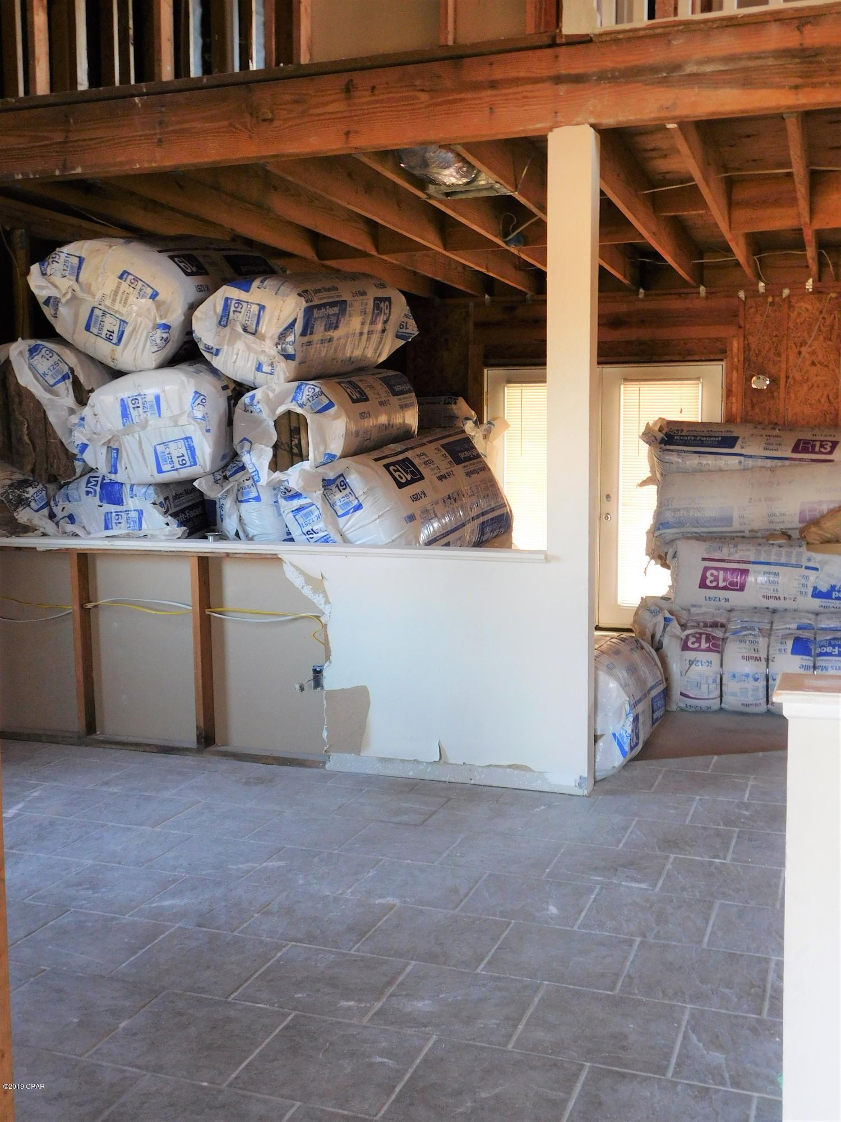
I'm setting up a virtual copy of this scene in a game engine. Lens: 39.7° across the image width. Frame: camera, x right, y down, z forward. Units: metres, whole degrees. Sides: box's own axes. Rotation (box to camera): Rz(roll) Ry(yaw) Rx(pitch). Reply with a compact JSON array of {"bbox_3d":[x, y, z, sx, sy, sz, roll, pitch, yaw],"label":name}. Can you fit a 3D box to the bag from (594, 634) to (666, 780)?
[{"bbox_3d":[0.763,0.602,5.220,0.560,0.500,1.150,2,5,24],"label":"bag"}]

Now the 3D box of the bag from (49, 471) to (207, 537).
[{"bbox_3d":[-1.235,-0.208,5.820,0.600,0.460,1.150,-3,5,26],"label":"bag"}]

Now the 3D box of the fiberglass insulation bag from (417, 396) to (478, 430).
[{"bbox_3d":[-0.126,-0.749,6.850,0.550,0.460,1.150,-6,6,35],"label":"fiberglass insulation bag"}]

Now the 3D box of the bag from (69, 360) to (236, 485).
[{"bbox_3d":[-1.121,-0.728,5.905,0.640,0.520,1.220,1,10,12],"label":"bag"}]

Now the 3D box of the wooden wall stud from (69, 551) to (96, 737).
[{"bbox_3d":[-1.519,0.374,5.282,0.038,0.830,0.089,2,6,20],"label":"wooden wall stud"}]

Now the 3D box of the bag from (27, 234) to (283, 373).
[{"bbox_3d":[-1.300,-1.312,5.979,0.660,0.580,1.220,1,13,14],"label":"bag"}]

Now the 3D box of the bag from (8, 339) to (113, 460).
[{"bbox_3d":[-1.597,-0.807,6.050,0.600,0.500,1.150,18,12,22],"label":"bag"}]

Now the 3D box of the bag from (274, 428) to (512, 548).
[{"bbox_3d":[-0.090,-0.284,5.600,0.600,0.500,1.170,-16,4,38],"label":"bag"}]

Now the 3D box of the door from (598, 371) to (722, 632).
[{"bbox_3d":[1.849,-0.491,8.950,0.914,2.030,0.050,2,5,20],"label":"door"}]

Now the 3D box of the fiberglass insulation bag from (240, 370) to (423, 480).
[{"bbox_3d":[-0.405,-0.695,5.705,0.500,0.450,1.150,2,10,19],"label":"fiberglass insulation bag"}]

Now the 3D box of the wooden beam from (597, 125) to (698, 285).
[{"bbox_3d":[1.275,-1.931,6.437,0.038,0.265,4.340,2,6,20],"label":"wooden beam"}]

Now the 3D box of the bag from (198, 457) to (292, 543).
[{"bbox_3d":[-0.584,-0.210,5.650,0.550,0.460,1.150,2,6,25],"label":"bag"}]

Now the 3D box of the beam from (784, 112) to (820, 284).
[{"bbox_3d":[2.040,-1.906,6.165,0.038,0.265,4.340,2,6,20],"label":"beam"}]

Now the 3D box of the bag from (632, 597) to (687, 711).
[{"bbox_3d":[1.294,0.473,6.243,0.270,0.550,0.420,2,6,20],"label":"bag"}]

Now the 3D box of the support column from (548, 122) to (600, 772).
[{"bbox_3d":[0.582,-0.352,4.492,0.160,2.500,0.155,2,5,20],"label":"support column"}]

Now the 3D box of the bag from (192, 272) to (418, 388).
[{"bbox_3d":[-0.574,-1.162,5.850,0.570,0.470,1.200,-1,12,26],"label":"bag"}]

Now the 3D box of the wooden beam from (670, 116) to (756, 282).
[{"bbox_3d":[1.658,-1.918,6.301,0.038,0.265,4.340,2,6,20],"label":"wooden beam"}]

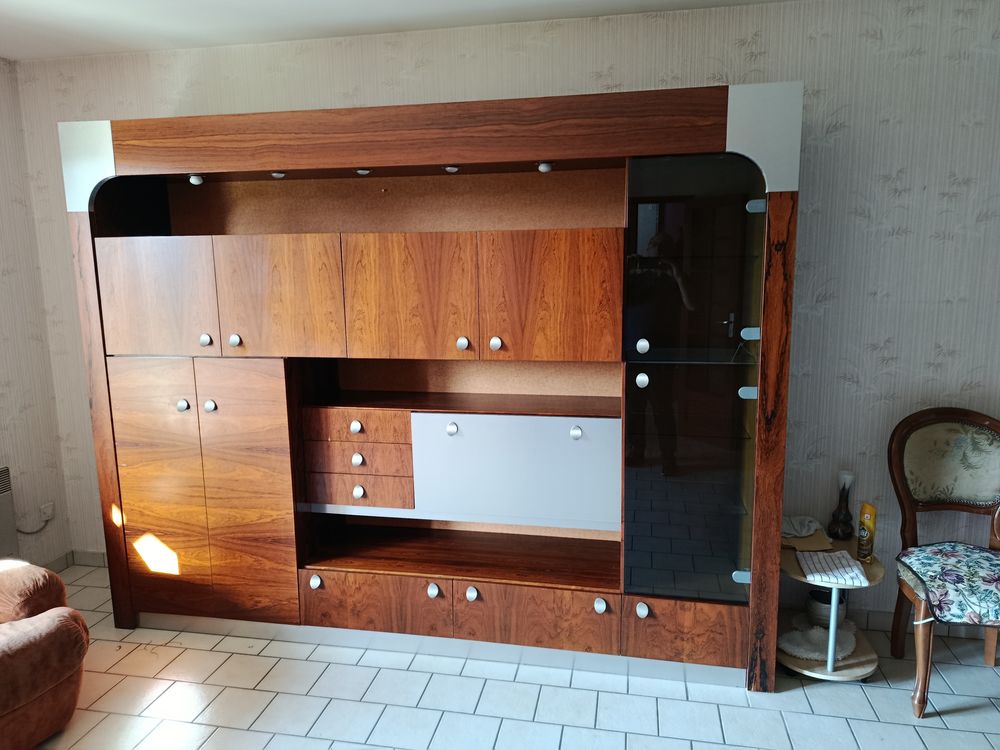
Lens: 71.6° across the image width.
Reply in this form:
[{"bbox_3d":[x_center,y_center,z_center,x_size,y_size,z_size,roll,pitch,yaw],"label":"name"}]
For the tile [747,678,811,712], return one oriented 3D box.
[{"bbox_3d":[0.969,1.122,2.435,0.199,0.010,0.199,1,9,11],"label":"tile"}]

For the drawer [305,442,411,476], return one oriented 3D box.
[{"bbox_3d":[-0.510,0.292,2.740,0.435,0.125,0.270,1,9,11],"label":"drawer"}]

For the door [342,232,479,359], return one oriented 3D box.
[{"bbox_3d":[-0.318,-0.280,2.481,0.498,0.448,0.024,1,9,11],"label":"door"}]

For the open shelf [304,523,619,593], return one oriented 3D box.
[{"bbox_3d":[-0.132,0.723,2.813,1.225,0.022,0.433,1,9,11],"label":"open shelf"}]

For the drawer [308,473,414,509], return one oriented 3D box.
[{"bbox_3d":[-0.510,0.424,2.846,0.435,0.126,0.334,1,9,11],"label":"drawer"}]

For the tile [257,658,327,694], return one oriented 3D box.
[{"bbox_3d":[-0.763,1.118,2.563,0.200,0.010,0.200,1,9,11],"label":"tile"}]

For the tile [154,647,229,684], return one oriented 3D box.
[{"bbox_3d":[-1.161,1.111,2.638,0.200,0.010,0.200,1,9,11],"label":"tile"}]

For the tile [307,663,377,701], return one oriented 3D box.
[{"bbox_3d":[-0.567,1.126,2.532,0.199,0.010,0.199,1,9,11],"label":"tile"}]

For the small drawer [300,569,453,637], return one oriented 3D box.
[{"bbox_3d":[-0.446,0.849,2.867,0.624,0.236,0.405,1,9,11],"label":"small drawer"}]

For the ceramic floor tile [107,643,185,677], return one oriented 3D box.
[{"bbox_3d":[-1.360,1.107,2.676,0.200,0.010,0.200,1,9,11],"label":"ceramic floor tile"}]

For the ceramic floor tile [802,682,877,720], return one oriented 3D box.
[{"bbox_3d":[1.169,1.125,2.396,0.199,0.010,0.199,1,9,11],"label":"ceramic floor tile"}]

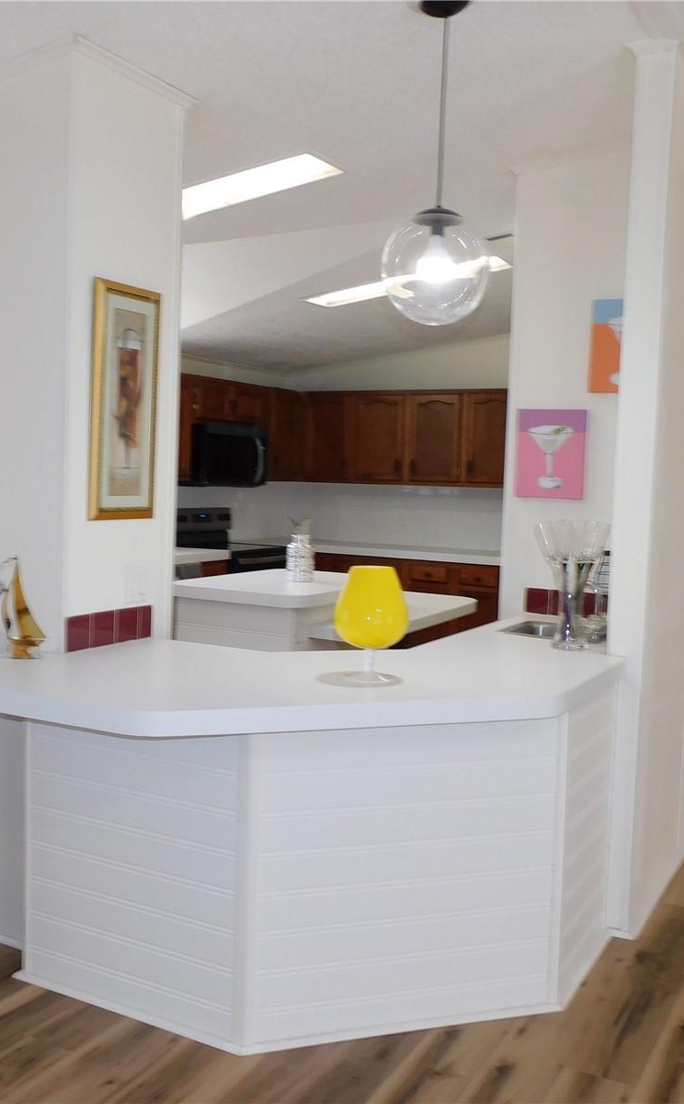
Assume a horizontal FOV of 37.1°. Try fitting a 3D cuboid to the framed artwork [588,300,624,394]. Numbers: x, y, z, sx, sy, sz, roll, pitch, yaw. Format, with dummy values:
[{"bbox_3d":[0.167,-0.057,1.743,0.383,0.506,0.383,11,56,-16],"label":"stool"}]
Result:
[{"bbox_3d":[1.089,-0.784,3.877,0.282,0.355,0.022,4,5,29],"label":"framed artwork"}]

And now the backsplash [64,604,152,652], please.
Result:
[{"bbox_3d":[-0.698,0.229,3.094,0.010,0.104,0.382,4,5,29],"label":"backsplash"}]

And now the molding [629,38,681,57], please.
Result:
[{"bbox_3d":[0.944,-1.521,3.083,0.157,0.061,0.030,4,5,29],"label":"molding"}]

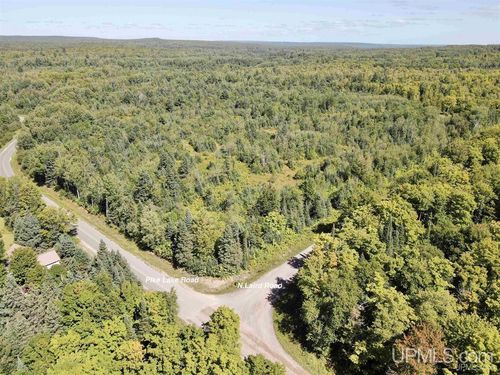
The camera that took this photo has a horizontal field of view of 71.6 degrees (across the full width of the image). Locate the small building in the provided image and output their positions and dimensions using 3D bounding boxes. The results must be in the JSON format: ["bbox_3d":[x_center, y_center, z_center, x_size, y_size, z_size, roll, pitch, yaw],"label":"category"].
[{"bbox_3d":[-64.900,23.950,112.550,6.000,3.800,5.000,19,29,37],"label":"small building"}]

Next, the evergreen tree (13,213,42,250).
[{"bbox_3d":[-77.400,15.400,120.000,8.600,13.800,8.600,1,23,0],"label":"evergreen tree"}]

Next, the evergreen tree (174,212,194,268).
[{"bbox_3d":[-21.300,16.400,111.200,6.400,19.000,6.400,1,23,0],"label":"evergreen tree"}]

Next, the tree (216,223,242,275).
[{"bbox_3d":[-6.400,18.100,111.700,8.300,16.500,8.300,1,23,0],"label":"tree"}]

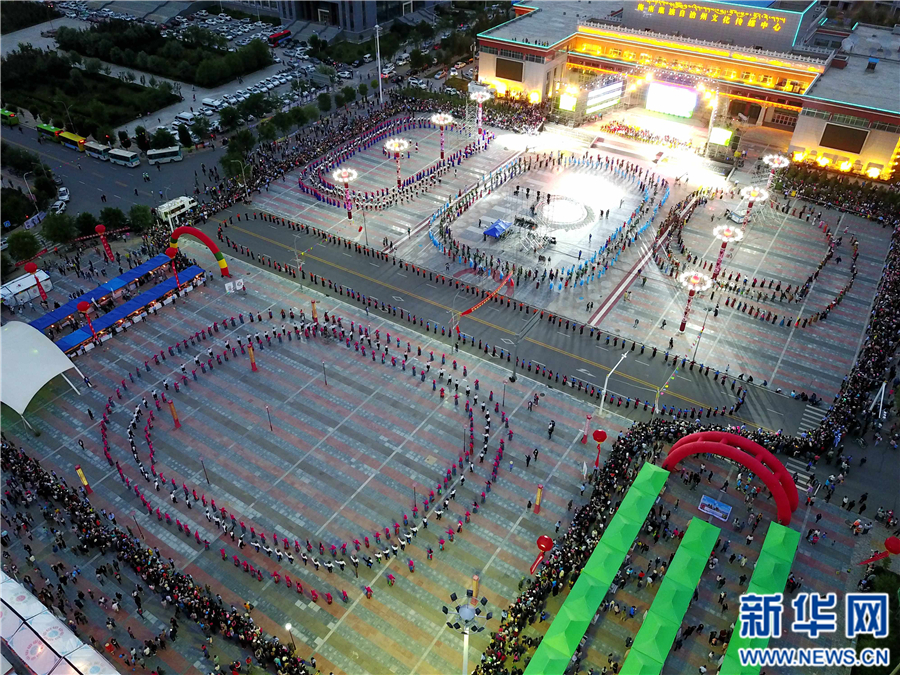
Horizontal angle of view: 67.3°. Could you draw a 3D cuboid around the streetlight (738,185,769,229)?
[{"bbox_3d":[53.396,-21.860,121.555,4.500,9.600,4.500,22,43,25],"label":"streetlight"}]

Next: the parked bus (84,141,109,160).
[{"bbox_3d":[-78.322,-41.344,150.603,6.640,2.655,2.100,21,43,24],"label":"parked bus"}]

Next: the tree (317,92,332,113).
[{"bbox_3d":[-31.899,-59.962,172.473,3.780,4.899,3.780,0,38,0],"label":"tree"}]

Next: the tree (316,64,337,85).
[{"bbox_3d":[-34.656,-73.772,189.313,6.037,5.744,6.037,22,44,26],"label":"tree"}]

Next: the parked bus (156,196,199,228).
[{"bbox_3d":[-52.265,-24.857,129.583,2.213,2.917,7.011,23,43,26],"label":"parked bus"}]

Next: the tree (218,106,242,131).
[{"bbox_3d":[-52.796,-52.750,162.947,5.511,5.856,5.511,0,38,0],"label":"tree"}]

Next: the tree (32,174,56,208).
[{"bbox_3d":[-77.863,-28.105,130.385,3.636,6.681,3.636,22,43,25],"label":"tree"}]

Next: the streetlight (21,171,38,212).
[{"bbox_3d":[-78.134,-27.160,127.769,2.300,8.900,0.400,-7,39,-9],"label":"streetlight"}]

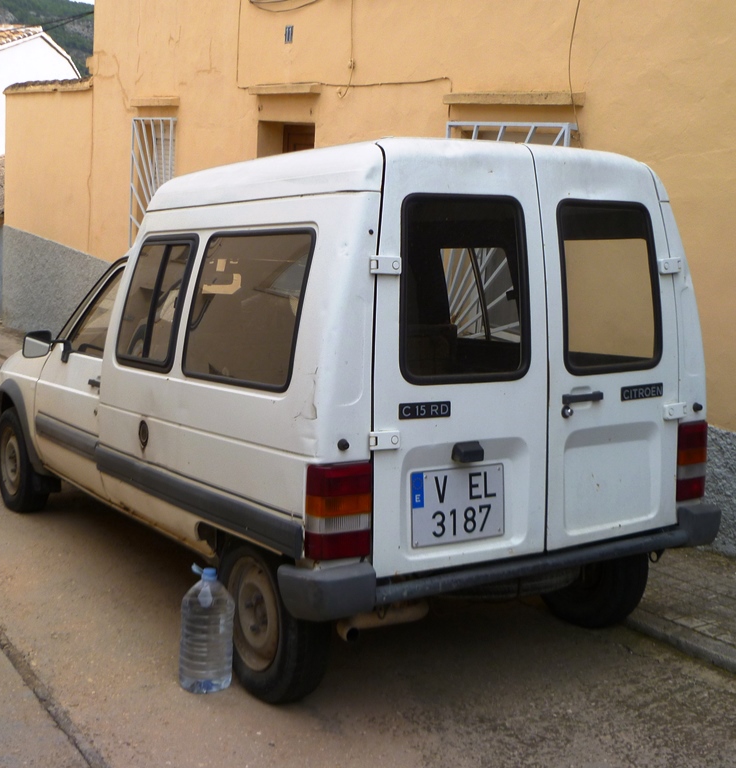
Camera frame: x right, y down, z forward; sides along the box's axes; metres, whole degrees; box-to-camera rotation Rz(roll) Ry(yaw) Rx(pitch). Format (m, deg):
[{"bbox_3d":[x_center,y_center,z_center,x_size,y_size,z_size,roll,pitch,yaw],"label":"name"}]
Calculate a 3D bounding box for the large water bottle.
[{"bbox_3d":[-0.504,0.774,2.997,0.172,0.390,0.172,-1,8,-32],"label":"large water bottle"}]

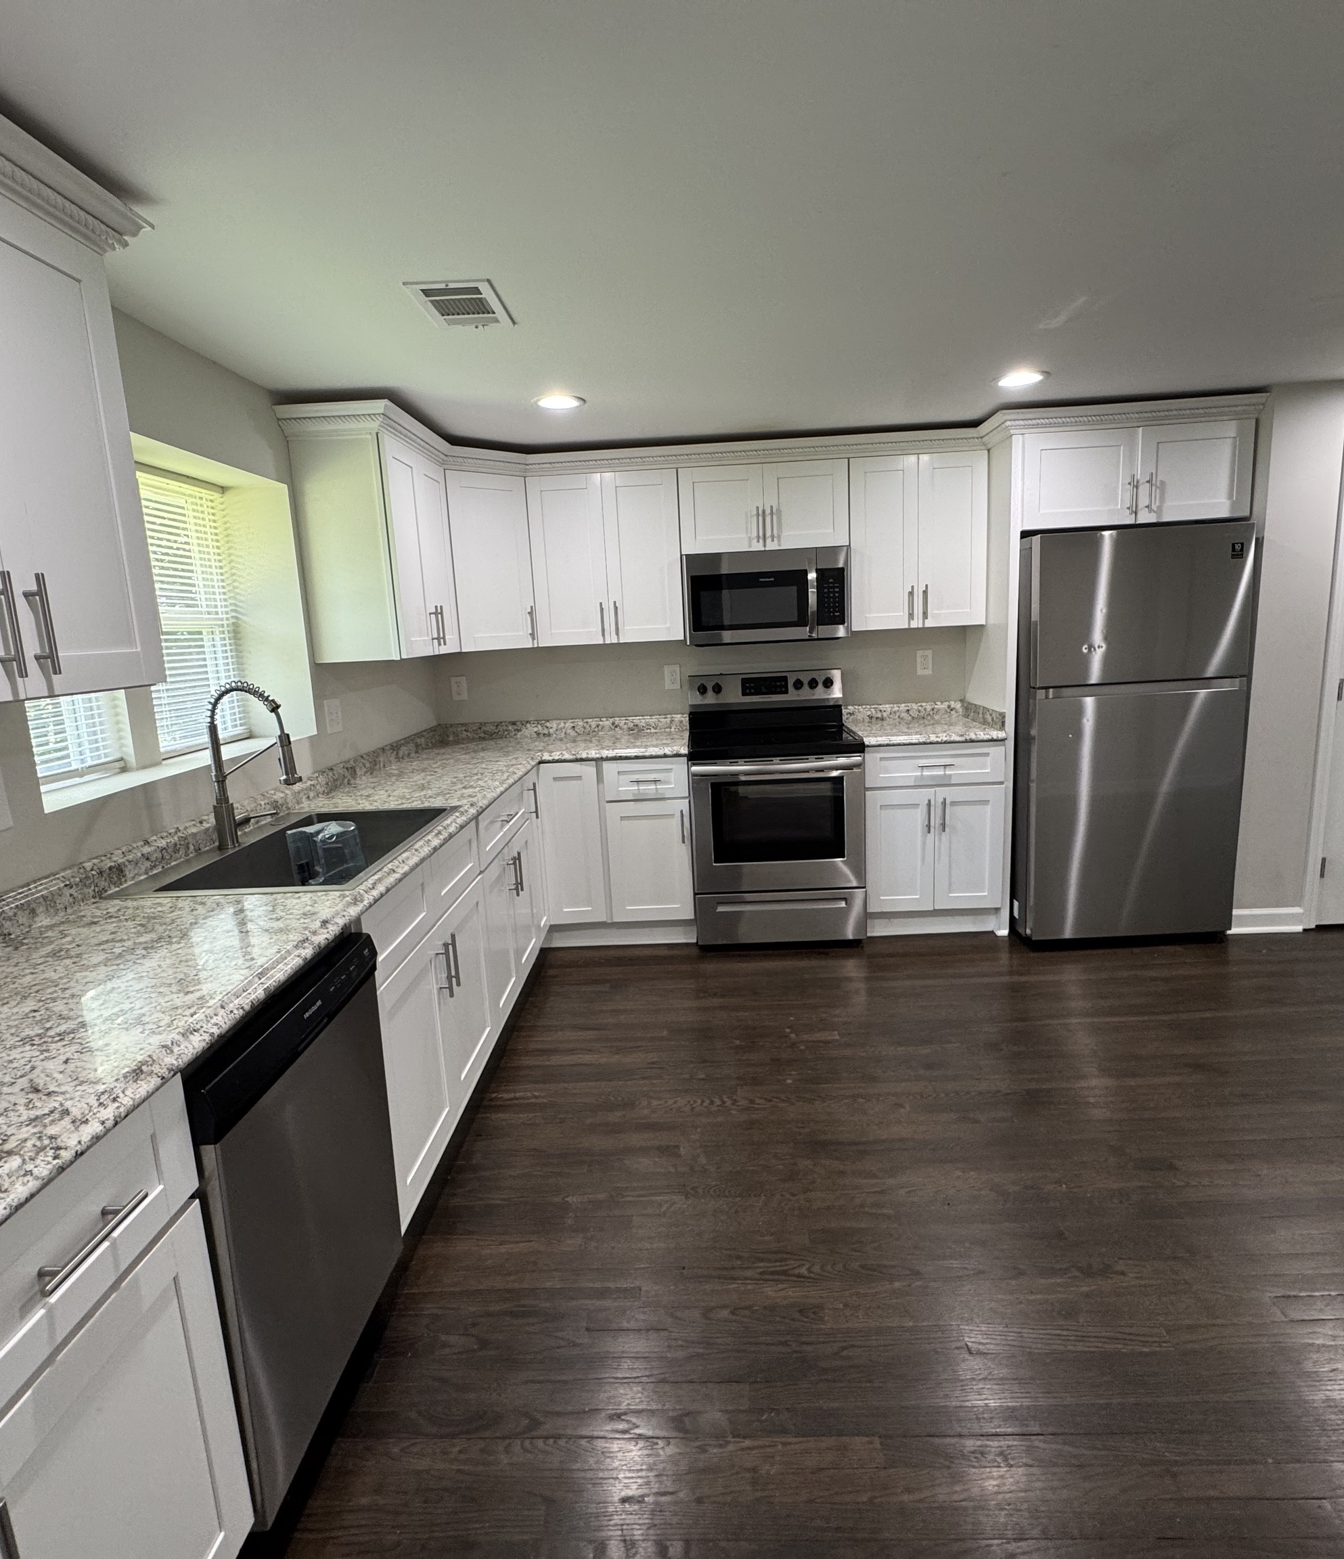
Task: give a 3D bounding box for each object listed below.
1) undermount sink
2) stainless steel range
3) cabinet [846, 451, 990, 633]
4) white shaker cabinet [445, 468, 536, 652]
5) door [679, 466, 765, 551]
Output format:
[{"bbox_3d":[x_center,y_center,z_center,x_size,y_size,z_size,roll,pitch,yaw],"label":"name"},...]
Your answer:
[{"bbox_3d":[-0.959,0.282,2.283,0.545,0.220,0.835,-2,10,3],"label":"undermount sink"},{"bbox_3d":[0.480,0.120,3.963,0.757,1.195,0.690,-2,10,3],"label":"stainless steel range"},{"bbox_3d":[1.110,-1.084,3.918,0.600,0.760,0.325,-2,10,3],"label":"cabinet"},{"bbox_3d":[-0.797,-0.957,3.736,0.390,0.754,0.022,-11,13,-39],"label":"white shaker cabinet"},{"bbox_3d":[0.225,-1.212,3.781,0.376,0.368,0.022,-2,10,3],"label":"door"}]

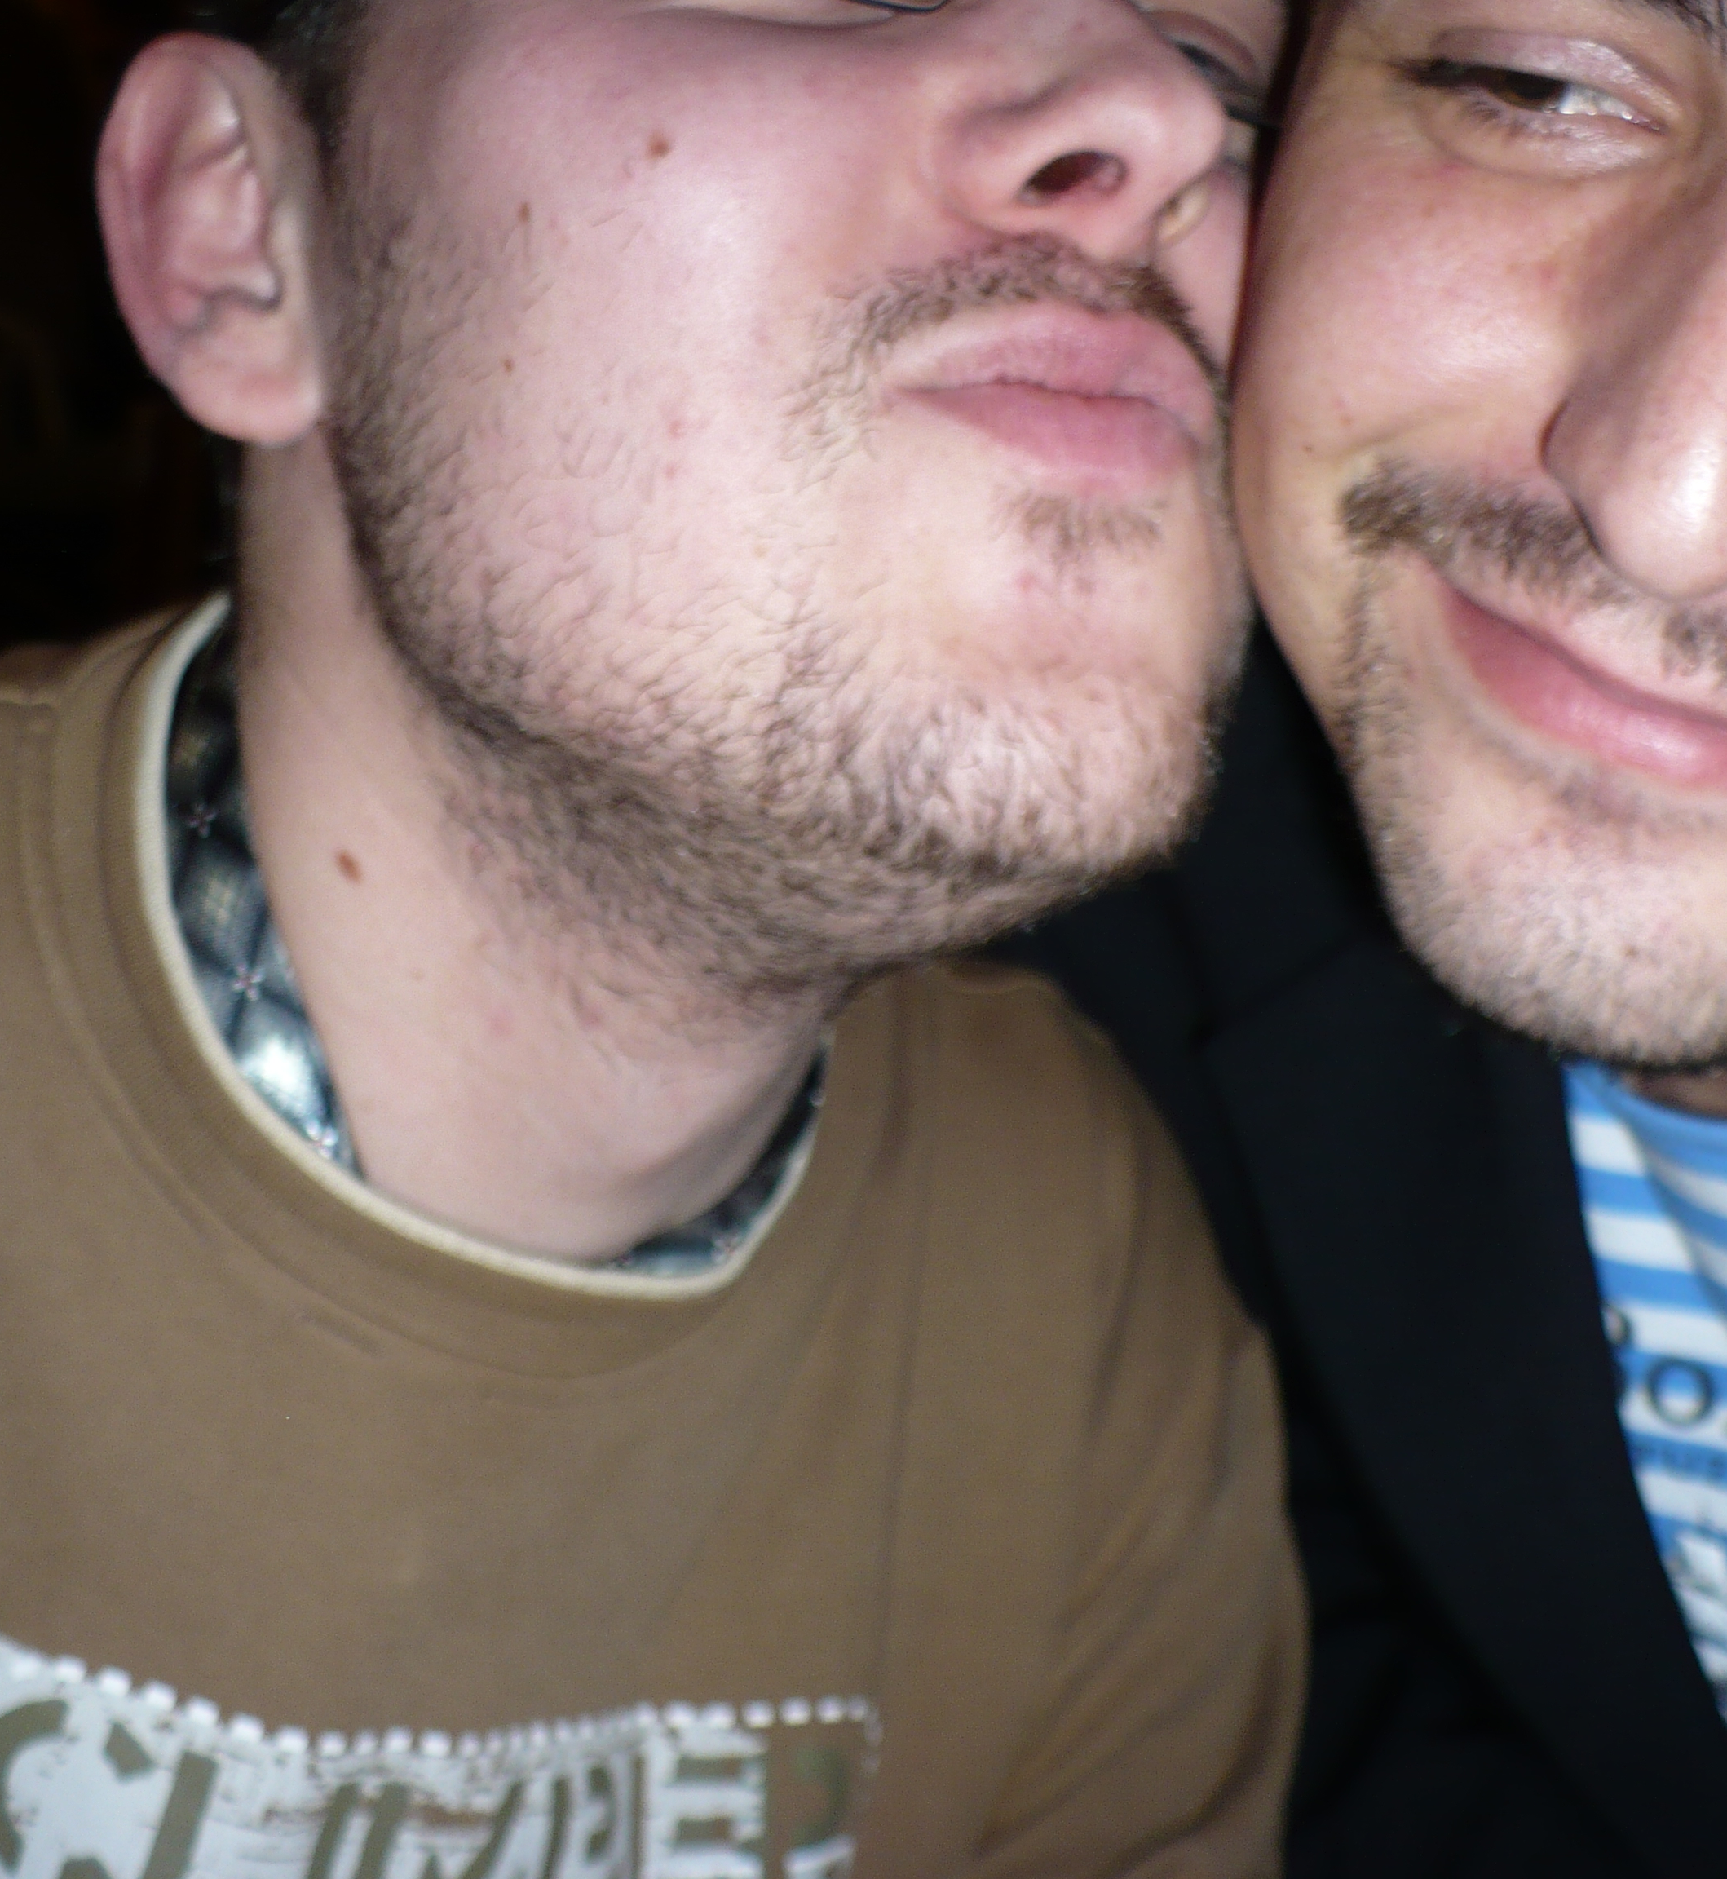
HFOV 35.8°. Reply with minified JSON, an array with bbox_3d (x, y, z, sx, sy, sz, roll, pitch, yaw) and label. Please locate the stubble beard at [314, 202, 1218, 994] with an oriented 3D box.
[{"bbox_3d":[0.005,-0.052,0.362,0.140,0.116,0.104,9,-15,-28],"label":"stubble beard"}]

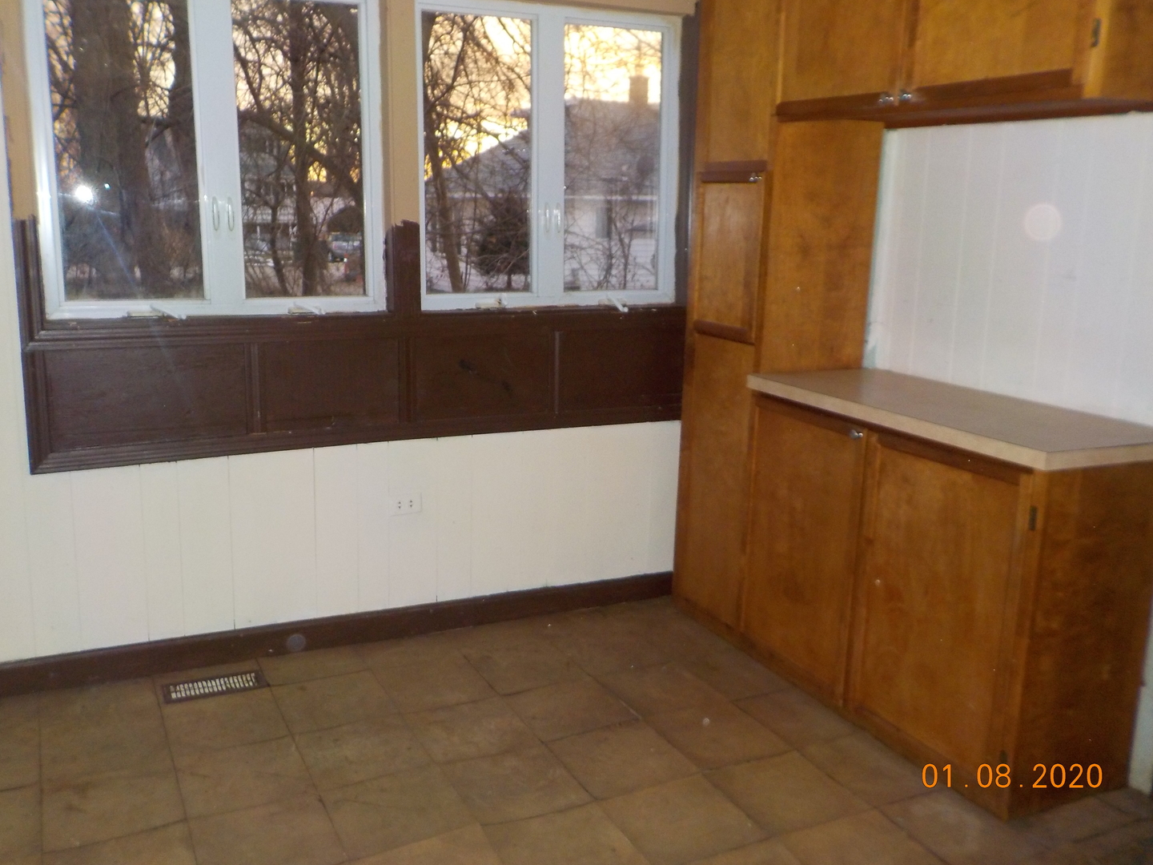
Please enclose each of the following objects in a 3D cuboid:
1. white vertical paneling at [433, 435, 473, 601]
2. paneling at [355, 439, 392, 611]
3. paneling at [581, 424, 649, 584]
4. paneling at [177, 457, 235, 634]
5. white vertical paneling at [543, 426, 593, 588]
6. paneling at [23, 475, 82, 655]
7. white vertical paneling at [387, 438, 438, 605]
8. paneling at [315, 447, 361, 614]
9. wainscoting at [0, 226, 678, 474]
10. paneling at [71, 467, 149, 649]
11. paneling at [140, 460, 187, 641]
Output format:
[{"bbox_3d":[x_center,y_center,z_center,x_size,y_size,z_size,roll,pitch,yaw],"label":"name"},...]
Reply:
[{"bbox_3d":[-0.418,0.296,3.405,0.126,0.575,0.020,-4,13,-24],"label":"white vertical paneling"},{"bbox_3d":[-0.680,0.322,3.335,0.105,0.584,0.020,-4,13,-24],"label":"paneling"},{"bbox_3d":[0.149,0.258,3.664,0.264,0.581,0.020,-4,13,-24],"label":"paneling"},{"bbox_3d":[-1.156,0.358,3.120,0.149,0.576,0.020,-4,13,-24],"label":"paneling"},{"bbox_3d":[-0.033,0.272,3.581,0.152,0.580,0.020,-4,13,-24],"label":"white vertical paneling"},{"bbox_3d":[-1.543,0.388,2.946,0.121,0.568,0.020,-4,13,-24],"label":"paneling"},{"bbox_3d":[-0.556,0.313,3.390,0.168,0.586,0.020,-4,13,-24],"label":"white vertical paneling"},{"bbox_3d":[-0.790,0.330,3.285,0.139,0.583,0.020,-4,13,-24],"label":"paneling"},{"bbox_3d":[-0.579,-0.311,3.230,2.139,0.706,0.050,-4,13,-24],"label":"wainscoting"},{"bbox_3d":[-1.384,0.371,2.966,0.185,0.542,0.020,-4,13,-24],"label":"paneling"},{"bbox_3d":[-1.271,0.367,3.069,0.104,0.574,0.020,-4,13,-24],"label":"paneling"}]

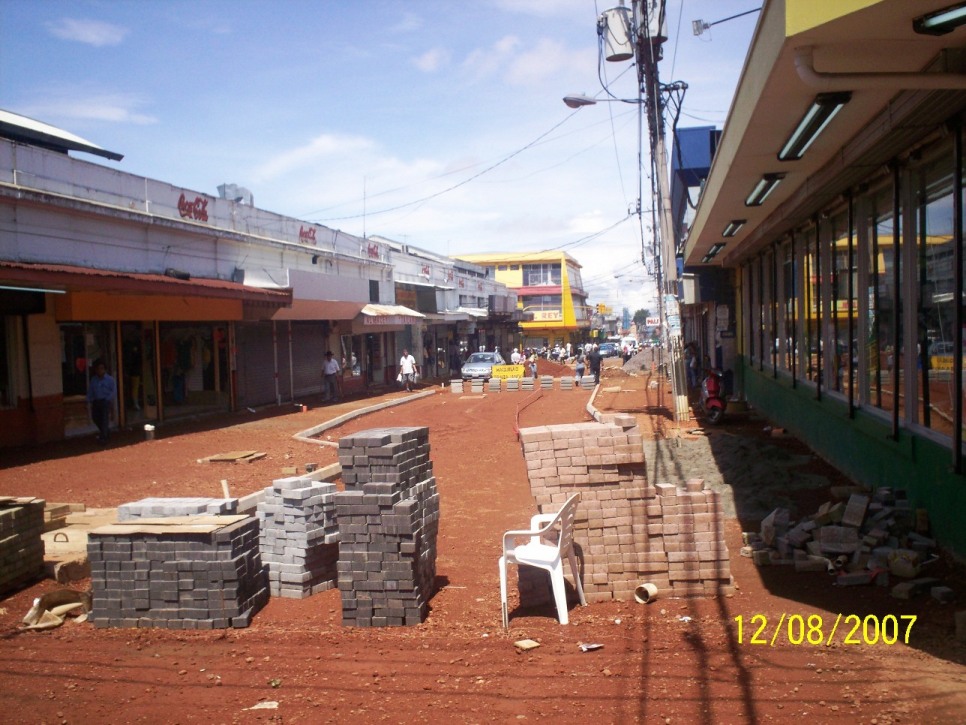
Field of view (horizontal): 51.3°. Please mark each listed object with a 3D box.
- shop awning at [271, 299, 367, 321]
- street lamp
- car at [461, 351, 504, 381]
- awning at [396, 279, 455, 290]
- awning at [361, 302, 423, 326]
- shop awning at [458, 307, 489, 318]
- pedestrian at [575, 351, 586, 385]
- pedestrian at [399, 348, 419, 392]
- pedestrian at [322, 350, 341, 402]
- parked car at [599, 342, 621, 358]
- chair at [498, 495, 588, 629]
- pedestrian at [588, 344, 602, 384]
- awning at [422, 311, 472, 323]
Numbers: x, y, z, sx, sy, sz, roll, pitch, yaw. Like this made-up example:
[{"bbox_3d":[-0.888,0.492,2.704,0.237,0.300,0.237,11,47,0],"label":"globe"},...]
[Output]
[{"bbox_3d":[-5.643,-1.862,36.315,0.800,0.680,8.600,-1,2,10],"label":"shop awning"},{"bbox_3d":[2.667,-5.936,22.854,1.740,0.320,0.320,-1,2,10],"label":"street lamp"},{"bbox_3d":[0.036,0.218,52.200,1.680,1.410,4.300,-1,2,10],"label":"car"},{"bbox_3d":[-2.801,-3.913,50.868,1.000,0.300,11.000,-1,2,10],"label":"awning"},{"bbox_3d":[-3.692,-1.946,41.000,1.200,0.850,6.300,-1,2,10],"label":"awning"},{"bbox_3d":[-0.279,-3.231,64.580,1.250,0.650,7.000,-1,2,10],"label":"shop awning"},{"bbox_3d":[4.326,0.230,44.500,0.520,1.630,0.480,-1,2,10],"label":"pedestrian"},{"bbox_3d":[-2.951,0.317,39.800,0.680,1.690,0.450,-1,2,5],"label":"pedestrian"},{"bbox_3d":[-5.009,0.447,32.969,0.580,1.670,0.400,-1,2,13],"label":"pedestrian"},{"bbox_3d":[13.137,-1.246,104.362,1.750,1.500,4.300,0,2,19],"label":"parked car"},{"bbox_3d":[0.410,1.273,6.600,0.540,0.800,0.560,-1,2,10],"label":"chair"},{"bbox_3d":[5.080,0.149,45.300,0.600,1.700,0.420,-1,2,10],"label":"pedestrian"},{"bbox_3d":[-1.987,-2.257,49.300,1.200,0.500,8.800,-1,2,10],"label":"awning"}]

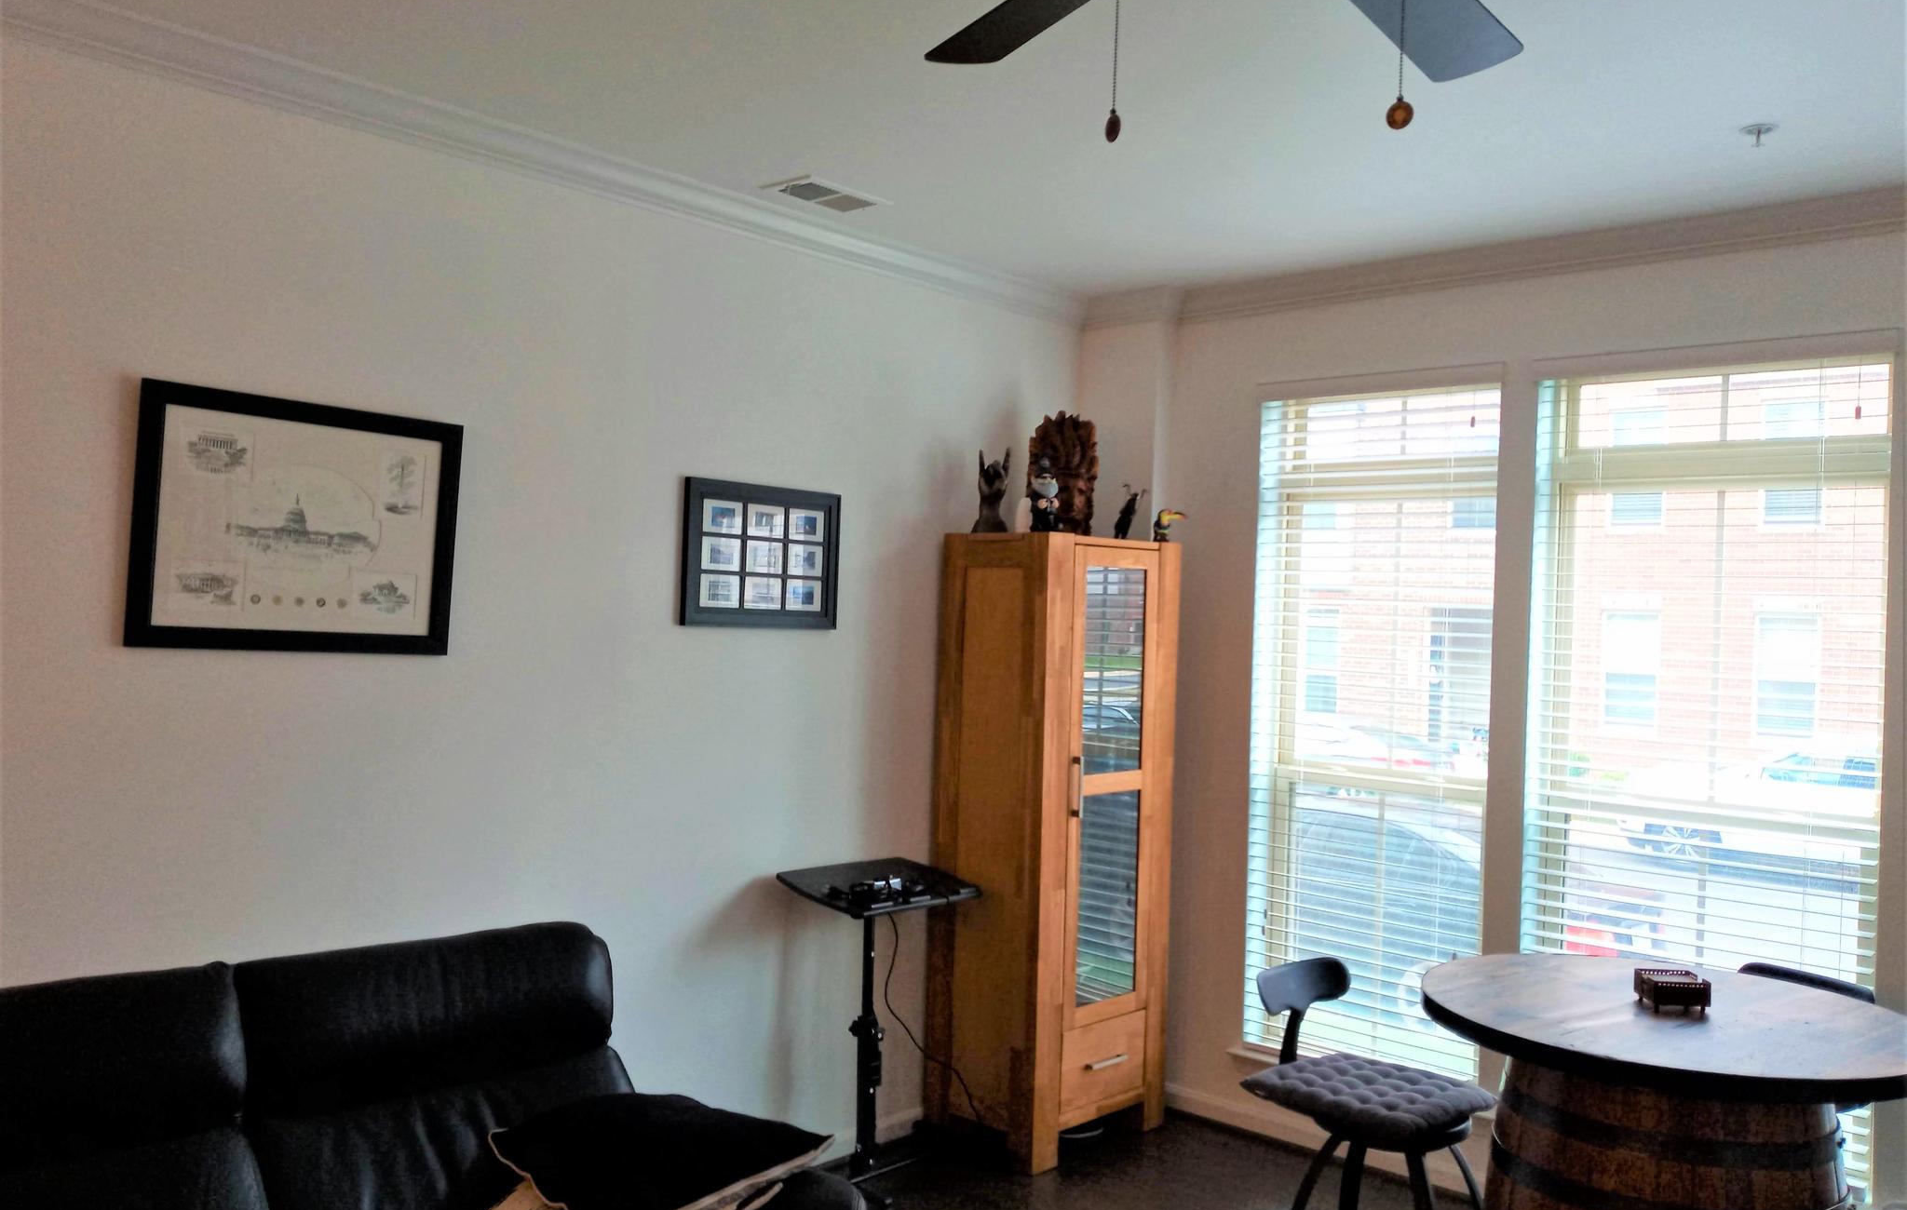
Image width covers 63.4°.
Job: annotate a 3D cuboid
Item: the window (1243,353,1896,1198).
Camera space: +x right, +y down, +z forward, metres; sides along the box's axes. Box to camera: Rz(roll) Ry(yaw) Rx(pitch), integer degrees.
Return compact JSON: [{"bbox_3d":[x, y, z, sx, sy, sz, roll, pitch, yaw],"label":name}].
[{"bbox_3d":[1.648,0.402,4.433,1.796,2.080,0.120,1,-1,43],"label":"window"}]

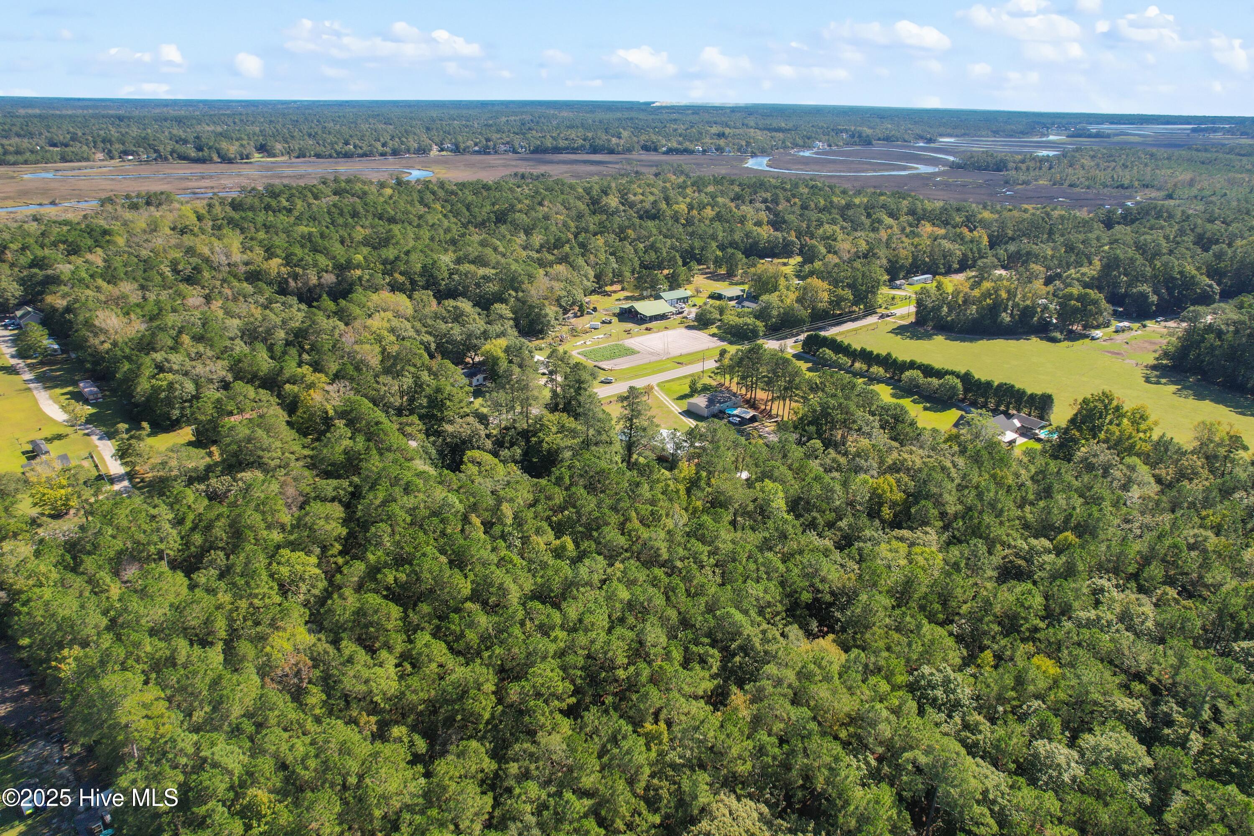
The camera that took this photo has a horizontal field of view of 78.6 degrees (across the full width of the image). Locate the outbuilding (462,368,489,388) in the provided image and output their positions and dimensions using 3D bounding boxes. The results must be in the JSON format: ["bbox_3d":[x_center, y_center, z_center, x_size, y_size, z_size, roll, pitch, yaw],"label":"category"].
[{"bbox_3d":[-55.540,-15.610,280.250,6.370,3.940,9.090,-18,29,-37],"label":"outbuilding"}]

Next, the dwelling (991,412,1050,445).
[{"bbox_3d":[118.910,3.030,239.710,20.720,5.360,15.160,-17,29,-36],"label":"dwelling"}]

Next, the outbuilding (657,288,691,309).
[{"bbox_3d":[23.070,-62.980,395.330,17.480,5.050,11.320,-17,29,-36],"label":"outbuilding"}]

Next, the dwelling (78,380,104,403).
[{"bbox_3d":[-182.870,-9.190,261.580,3.740,3.030,16.470,-19,30,-39],"label":"dwelling"}]

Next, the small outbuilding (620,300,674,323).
[{"bbox_3d":[10.640,-52.660,368.790,19.000,6.060,20.210,-17,29,-36],"label":"small outbuilding"}]

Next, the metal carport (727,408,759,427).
[{"bbox_3d":[39.213,-0.501,251.140,5.700,3.600,6.100,-20,30,-40],"label":"metal carport"}]

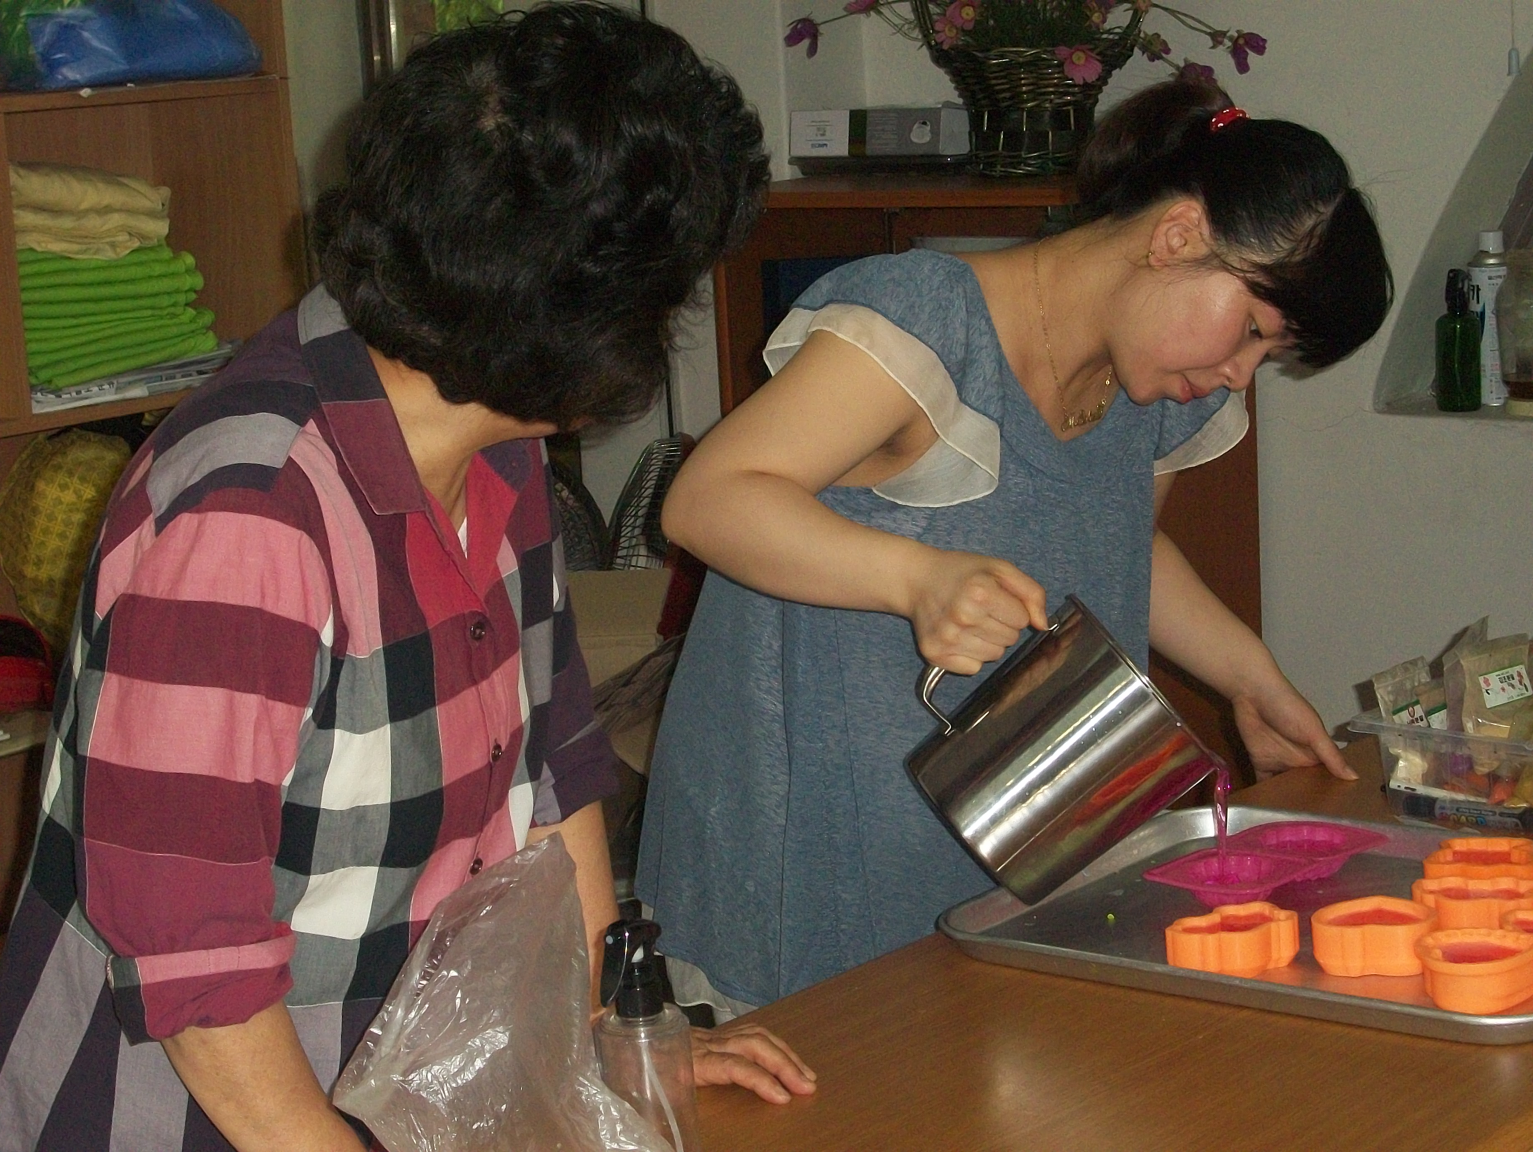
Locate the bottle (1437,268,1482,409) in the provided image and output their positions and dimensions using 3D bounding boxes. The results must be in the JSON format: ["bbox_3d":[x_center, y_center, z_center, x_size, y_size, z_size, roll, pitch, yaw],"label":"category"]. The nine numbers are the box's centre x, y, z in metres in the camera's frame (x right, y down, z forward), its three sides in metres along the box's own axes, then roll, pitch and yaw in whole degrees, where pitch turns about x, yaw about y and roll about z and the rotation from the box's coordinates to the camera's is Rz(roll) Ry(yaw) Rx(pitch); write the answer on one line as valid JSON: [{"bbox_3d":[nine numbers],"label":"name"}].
[{"bbox_3d":[0.867,-0.297,3.780,0.057,0.177,0.055,-13,14,-43],"label":"bottle"}]

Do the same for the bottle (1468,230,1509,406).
[{"bbox_3d":[0.920,-0.331,3.850,0.051,0.223,0.051,5,13,36],"label":"bottle"}]

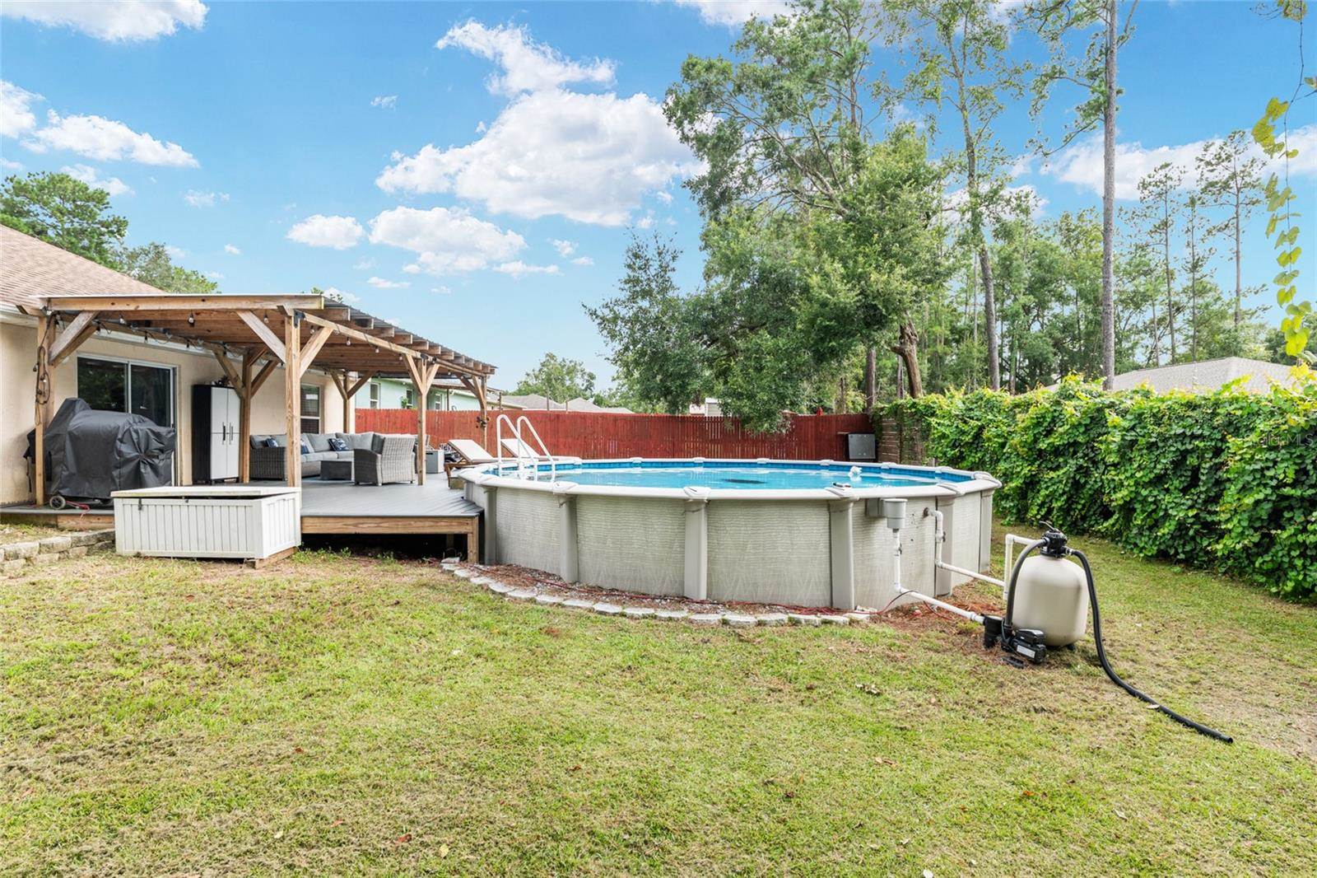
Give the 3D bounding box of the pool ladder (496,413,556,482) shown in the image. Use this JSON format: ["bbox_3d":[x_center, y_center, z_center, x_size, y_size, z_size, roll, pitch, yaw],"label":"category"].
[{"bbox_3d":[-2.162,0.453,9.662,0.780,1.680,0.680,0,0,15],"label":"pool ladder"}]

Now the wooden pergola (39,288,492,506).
[{"bbox_3d":[-5.908,-0.469,11.048,3.700,2.620,7.700,0,0,0],"label":"wooden pergola"}]

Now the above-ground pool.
[{"bbox_3d":[0.926,0.980,8.854,7.400,1.080,7.400,0,0,0],"label":"above-ground pool"}]

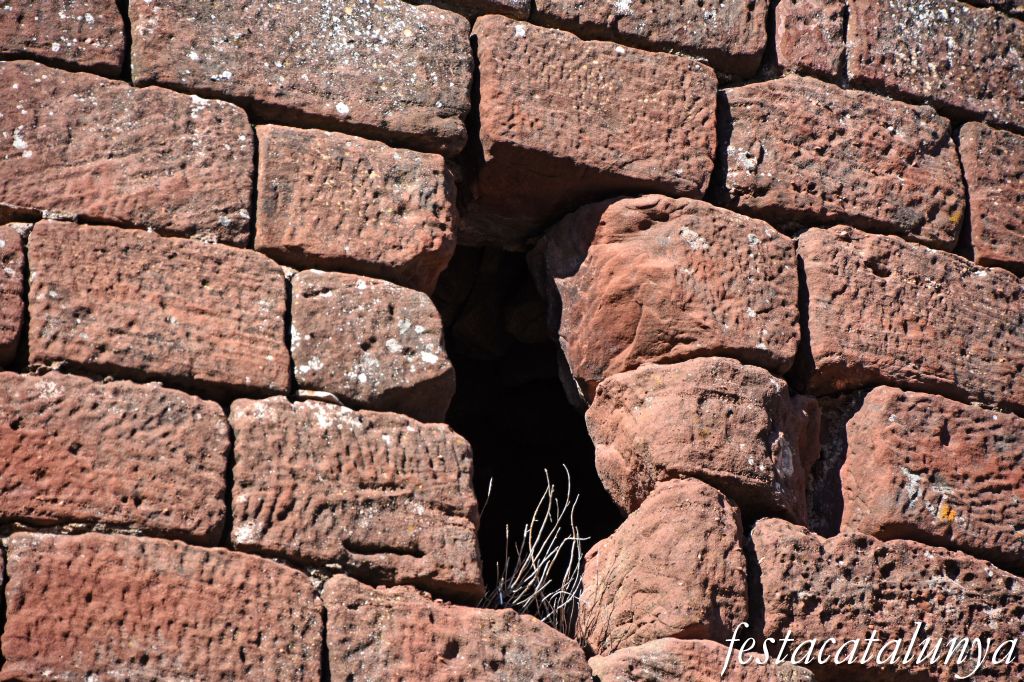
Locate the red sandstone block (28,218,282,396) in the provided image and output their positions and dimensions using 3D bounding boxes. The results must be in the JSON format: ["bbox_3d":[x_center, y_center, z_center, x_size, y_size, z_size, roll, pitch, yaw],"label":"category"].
[{"bbox_3d":[-0.688,0.019,12.426,0.494,0.339,0.310,8,-38,-10],"label":"red sandstone block"}]

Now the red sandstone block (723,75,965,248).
[{"bbox_3d":[0.607,-0.281,13.144,0.500,0.339,0.310,13,-39,-17],"label":"red sandstone block"}]

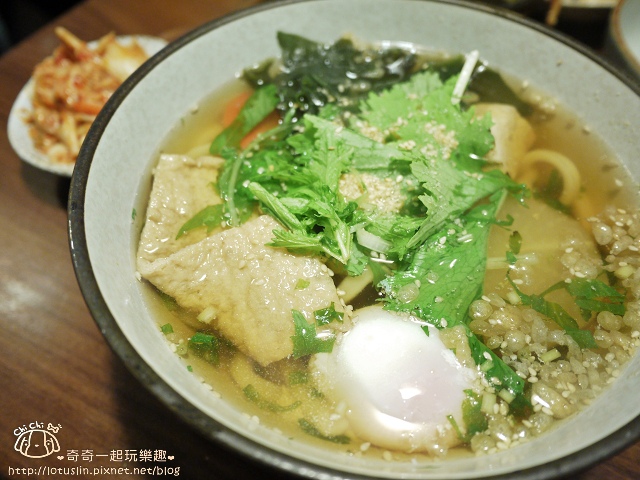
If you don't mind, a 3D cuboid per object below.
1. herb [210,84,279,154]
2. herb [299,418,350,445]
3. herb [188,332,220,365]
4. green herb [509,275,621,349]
[{"bbox_3d":[-0.033,-0.057,0.241,0.014,0.011,0.056,21,57,14],"label":"herb"},{"bbox_3d":[0.001,0.060,0.163,0.018,0.005,0.005,18,57,12],"label":"herb"},{"bbox_3d":[-0.038,0.036,0.176,0.014,0.007,0.009,28,59,18],"label":"herb"},{"bbox_3d":[0.089,0.025,0.183,0.042,0.010,0.030,2,55,1],"label":"green herb"}]

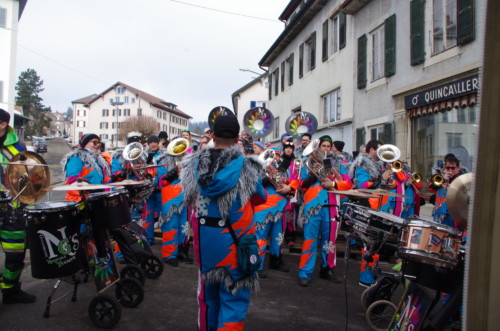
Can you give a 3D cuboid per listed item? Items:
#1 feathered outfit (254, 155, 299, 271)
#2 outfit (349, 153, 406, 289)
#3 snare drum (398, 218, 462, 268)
[{"bbox_3d":[0.341,0.628,5.000,0.570,1.500,0.440,1,0,23],"label":"feathered outfit"},{"bbox_3d":[1.482,0.622,4.350,0.580,1.500,0.430,1,1,-6],"label":"outfit"},{"bbox_3d":[1.233,0.521,2.550,0.375,0.210,0.375,11,-12,16],"label":"snare drum"}]

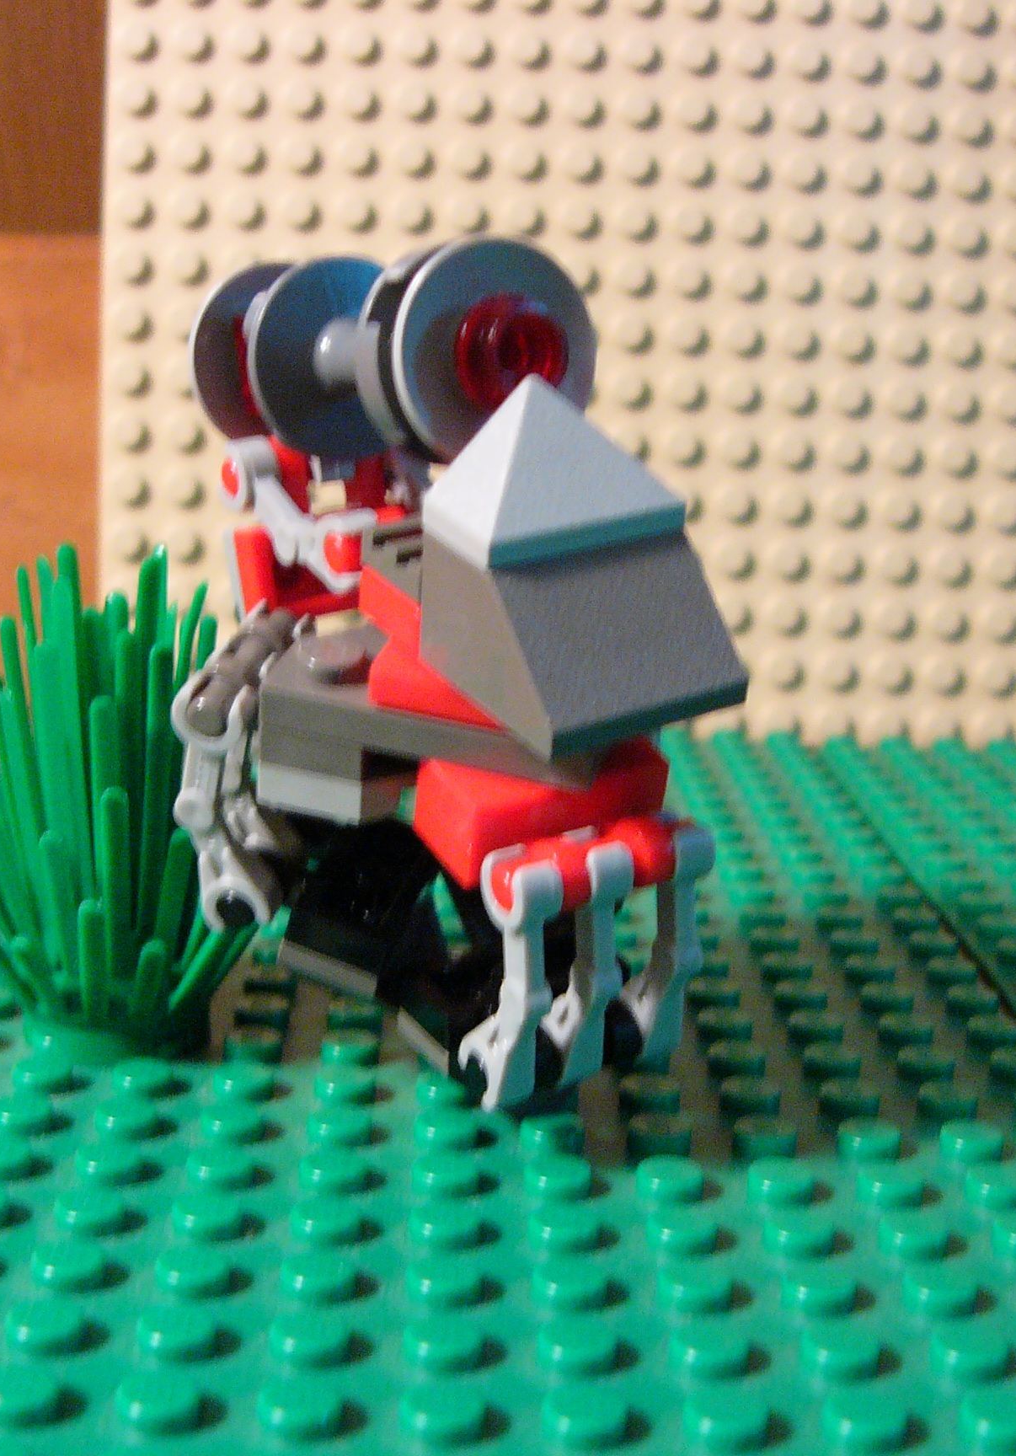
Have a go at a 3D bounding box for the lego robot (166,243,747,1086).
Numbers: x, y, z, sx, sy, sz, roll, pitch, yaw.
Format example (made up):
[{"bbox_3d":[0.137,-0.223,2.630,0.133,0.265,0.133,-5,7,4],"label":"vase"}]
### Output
[{"bbox_3d":[-0.007,-0.007,0.169,0.032,0.066,0.054,-6,14,-33],"label":"lego robot"}]

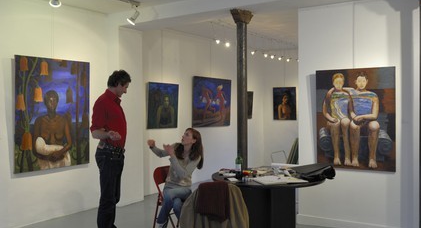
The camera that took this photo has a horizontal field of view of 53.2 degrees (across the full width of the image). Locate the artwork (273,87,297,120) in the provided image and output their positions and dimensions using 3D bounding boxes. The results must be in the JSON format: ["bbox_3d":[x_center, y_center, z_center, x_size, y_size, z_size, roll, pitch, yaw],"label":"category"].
[{"bbox_3d":[1.738,-0.229,9.778,0.573,0.760,0.035,0,2,33],"label":"artwork"}]

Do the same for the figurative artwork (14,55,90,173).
[{"bbox_3d":[-2.002,0.001,5.393,0.040,1.395,1.090,2,2,35],"label":"figurative artwork"}]

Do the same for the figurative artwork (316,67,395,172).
[{"bbox_3d":[1.622,0.057,4.732,0.853,1.115,0.040,0,4,33],"label":"figurative artwork"}]

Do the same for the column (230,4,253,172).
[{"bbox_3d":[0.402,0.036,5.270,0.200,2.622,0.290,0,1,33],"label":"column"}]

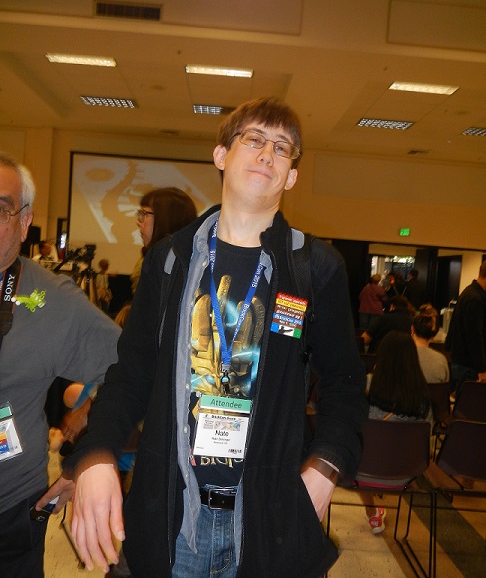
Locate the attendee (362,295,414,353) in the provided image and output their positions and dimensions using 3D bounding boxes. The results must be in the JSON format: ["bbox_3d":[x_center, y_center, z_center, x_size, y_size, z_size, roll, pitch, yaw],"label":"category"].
[{"bbox_3d":[1.623,0.689,5.939,0.580,1.270,0.760,4,2,-12],"label":"attendee"}]

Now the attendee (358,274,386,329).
[{"bbox_3d":[2.352,0.455,9.707,0.520,1.530,0.450,6,3,38],"label":"attendee"}]

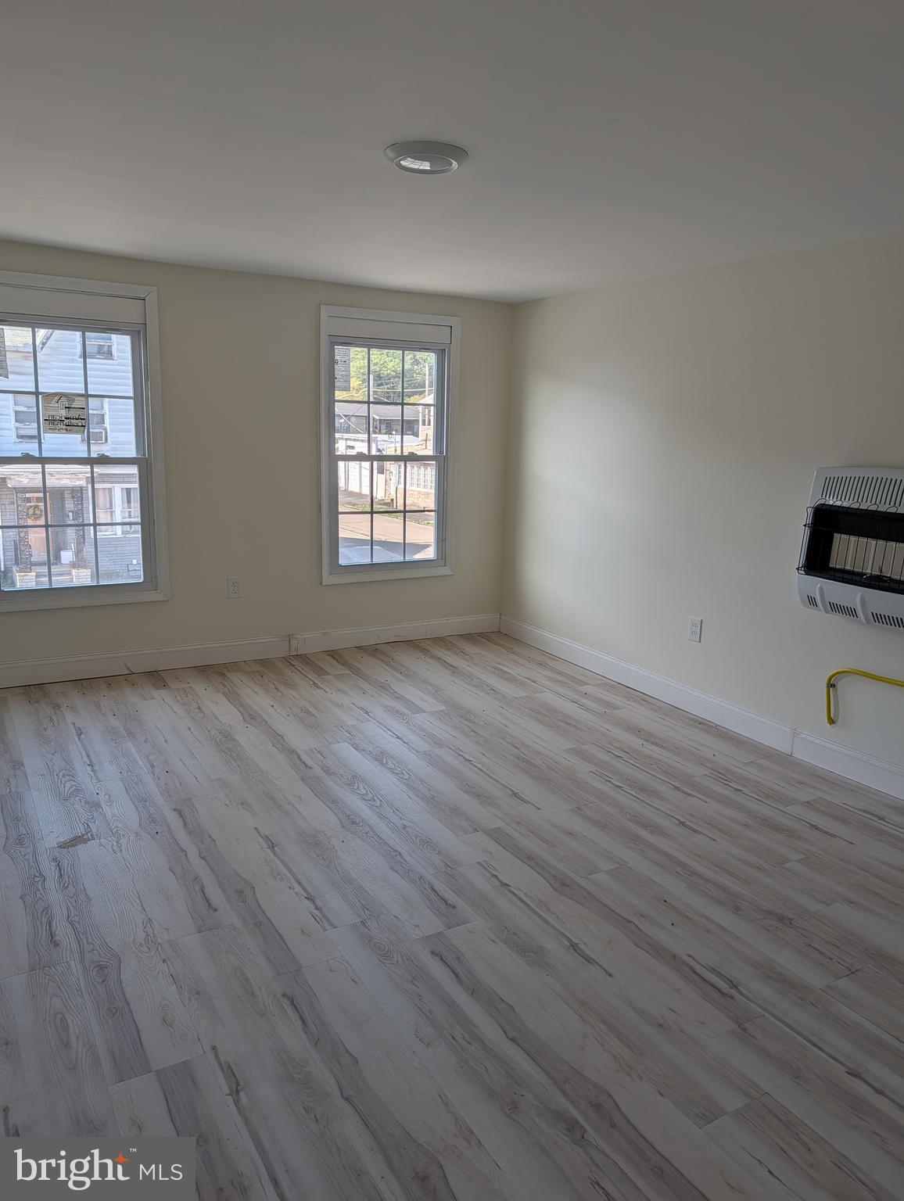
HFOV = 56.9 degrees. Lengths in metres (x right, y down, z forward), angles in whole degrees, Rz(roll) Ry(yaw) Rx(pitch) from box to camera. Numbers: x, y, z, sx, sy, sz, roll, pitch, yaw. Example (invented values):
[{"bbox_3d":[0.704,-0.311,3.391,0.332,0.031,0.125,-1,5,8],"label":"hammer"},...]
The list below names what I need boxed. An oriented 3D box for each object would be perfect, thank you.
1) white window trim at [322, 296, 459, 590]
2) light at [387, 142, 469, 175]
[{"bbox_3d":[-0.401,-0.976,5.418,0.968,1.700,0.100,-5,14,-30],"label":"white window trim"},{"bbox_3d":[-0.075,-1.303,2.467,0.248,0.030,0.248,2,12,0],"label":"light"}]

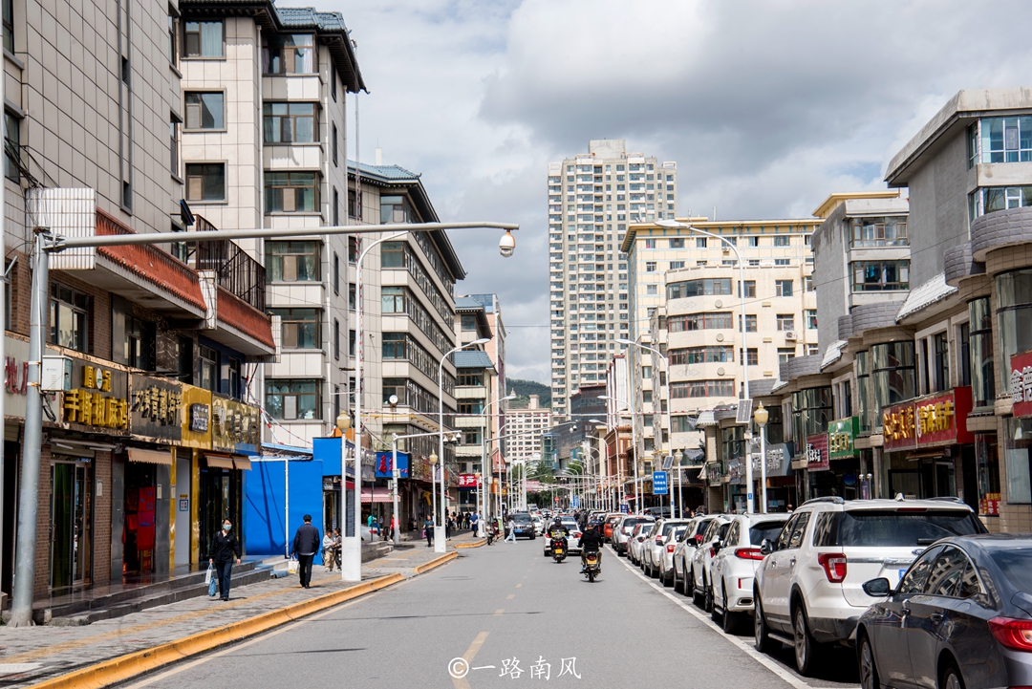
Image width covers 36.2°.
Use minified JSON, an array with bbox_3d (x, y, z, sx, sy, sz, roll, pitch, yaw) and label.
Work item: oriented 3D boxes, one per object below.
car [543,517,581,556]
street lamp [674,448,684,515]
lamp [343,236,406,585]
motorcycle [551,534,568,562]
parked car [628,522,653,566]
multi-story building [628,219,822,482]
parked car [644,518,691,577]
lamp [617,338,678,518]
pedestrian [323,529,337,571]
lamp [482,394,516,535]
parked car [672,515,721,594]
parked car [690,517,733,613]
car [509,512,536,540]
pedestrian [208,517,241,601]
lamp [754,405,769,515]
[{"bbox_3d":[2.134,8.680,70.372,1.800,1.470,4.600,-1,-6,2],"label":"car"},{"bbox_3d":[7.049,6.655,68.545,0.420,4.400,0.420,-1,-6,2],"label":"street lamp"},{"bbox_3d":[-3.266,1.521,41.180,2.200,9.200,0.450,-1,-6,2],"label":"lamp"},{"bbox_3d":[1.569,7.376,57.156,0.700,1.120,1.850,-1,-6,2],"label":"motorcycle"},{"bbox_3d":[5.372,7.568,59.058,1.770,1.480,4.500,-1,-6,2],"label":"parked car"},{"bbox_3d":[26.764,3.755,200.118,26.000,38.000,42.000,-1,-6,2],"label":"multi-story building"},{"bbox_3d":[4.642,5.707,44.674,1.830,1.680,4.500,-1,-6,2],"label":"parked car"},{"bbox_3d":[5.792,4.409,70.027,2.500,9.348,0.400,-1,-6,2],"label":"lamp"},{"bbox_3d":[-5.856,6.485,49.575,0.380,1.326,0.400,-6,-8,38],"label":"pedestrian"},{"bbox_3d":[-1.267,7.781,101.280,2.200,9.200,0.450,-1,-6,2],"label":"lamp"},{"bbox_3d":[4.662,4.792,35.768,1.860,1.700,4.600,-1,-6,2],"label":"parked car"},{"bbox_3d":[4.222,3.943,28.732,1.830,1.650,4.400,-1,-6,2],"label":"parked car"},{"bbox_3d":[0.330,11.976,104.085,1.950,1.760,4.800,-1,-6,2],"label":"car"},{"bbox_3d":[-5.609,4.153,30.490,0.600,1.591,0.380,-1,-6,-1],"label":"pedestrian"},{"bbox_3d":[6.466,3.785,41.255,0.400,4.531,0.400,-1,-6,0],"label":"lamp"}]

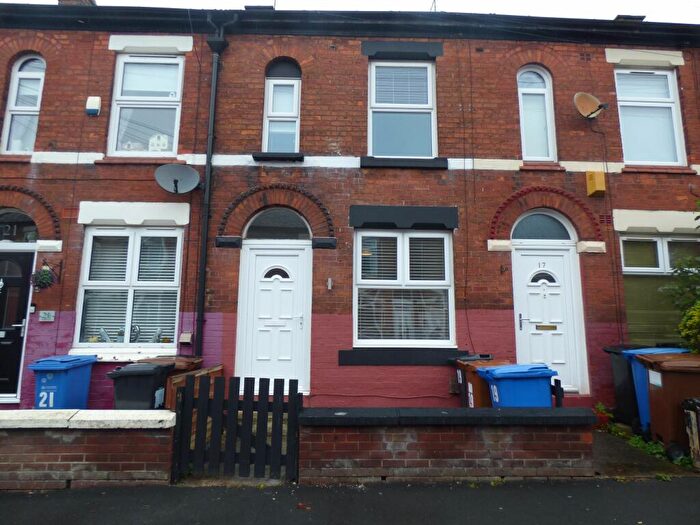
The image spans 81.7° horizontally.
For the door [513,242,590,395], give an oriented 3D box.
[{"bbox_3d":[2.760,0.772,5.711,0.980,2.094,0.100,1,-9,-2],"label":"door"}]

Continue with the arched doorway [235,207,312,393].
[{"bbox_3d":[-1.003,0.476,5.556,0.974,2.537,0.180,1,-9,-2],"label":"arched doorway"}]

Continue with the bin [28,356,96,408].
[{"bbox_3d":[-3.401,1.669,4.727,0.470,1.070,0.560,0,-9,4],"label":"bin"}]

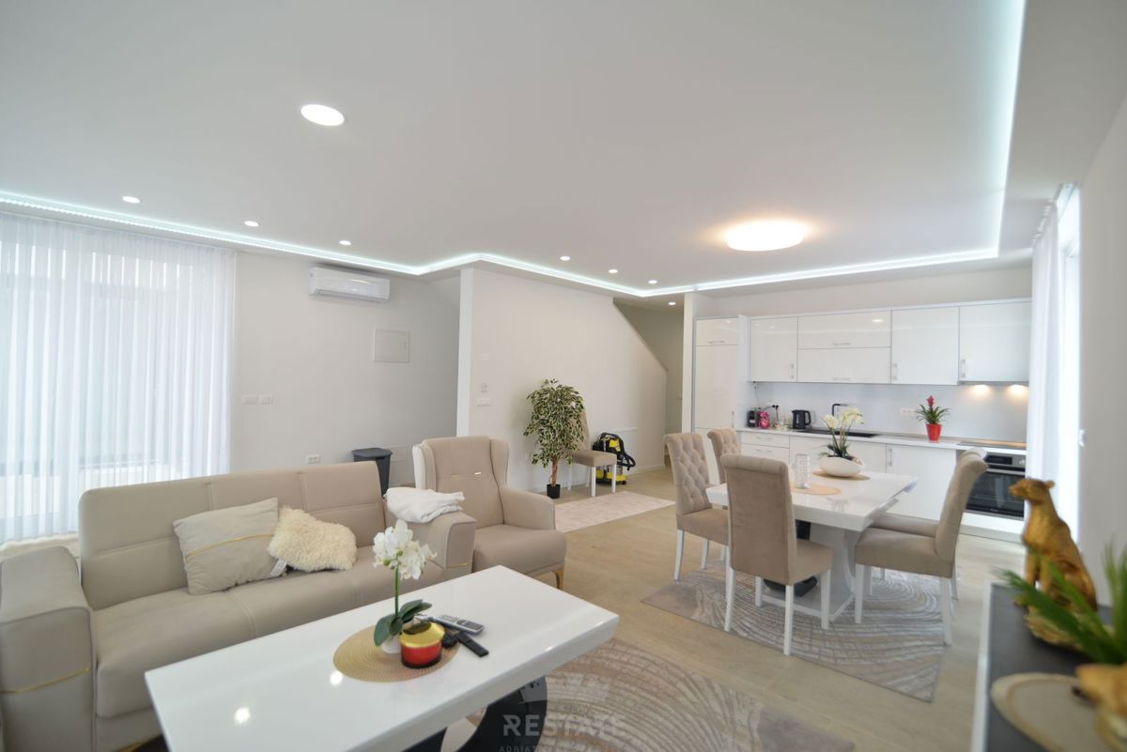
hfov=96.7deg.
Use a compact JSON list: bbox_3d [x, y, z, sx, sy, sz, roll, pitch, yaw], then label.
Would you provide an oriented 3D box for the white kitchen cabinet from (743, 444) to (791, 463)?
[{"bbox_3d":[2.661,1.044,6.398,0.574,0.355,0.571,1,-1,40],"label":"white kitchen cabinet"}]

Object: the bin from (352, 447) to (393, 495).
[{"bbox_3d":[-2.235,1.159,5.856,0.364,0.571,0.414,2,-1,-44],"label":"bin"}]

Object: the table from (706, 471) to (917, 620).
[{"bbox_3d":[1.803,1.124,3.499,0.886,0.749,1.694,0,-1,43],"label":"table"}]

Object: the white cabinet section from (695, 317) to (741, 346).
[{"bbox_3d":[2.242,-0.574,6.886,0.582,0.349,0.580,1,-1,44],"label":"white cabinet section"}]

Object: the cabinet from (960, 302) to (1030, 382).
[{"bbox_3d":[4.435,-0.319,5.153,0.577,0.792,0.335,1,-1,40],"label":"cabinet"}]

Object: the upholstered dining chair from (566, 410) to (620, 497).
[{"bbox_3d":[0.324,0.967,6.436,0.620,1.020,0.450,1,-1,45],"label":"upholstered dining chair"}]

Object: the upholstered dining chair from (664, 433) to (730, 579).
[{"bbox_3d":[1.055,0.959,3.598,0.450,1.020,0.620,2,-1,-42],"label":"upholstered dining chair"}]

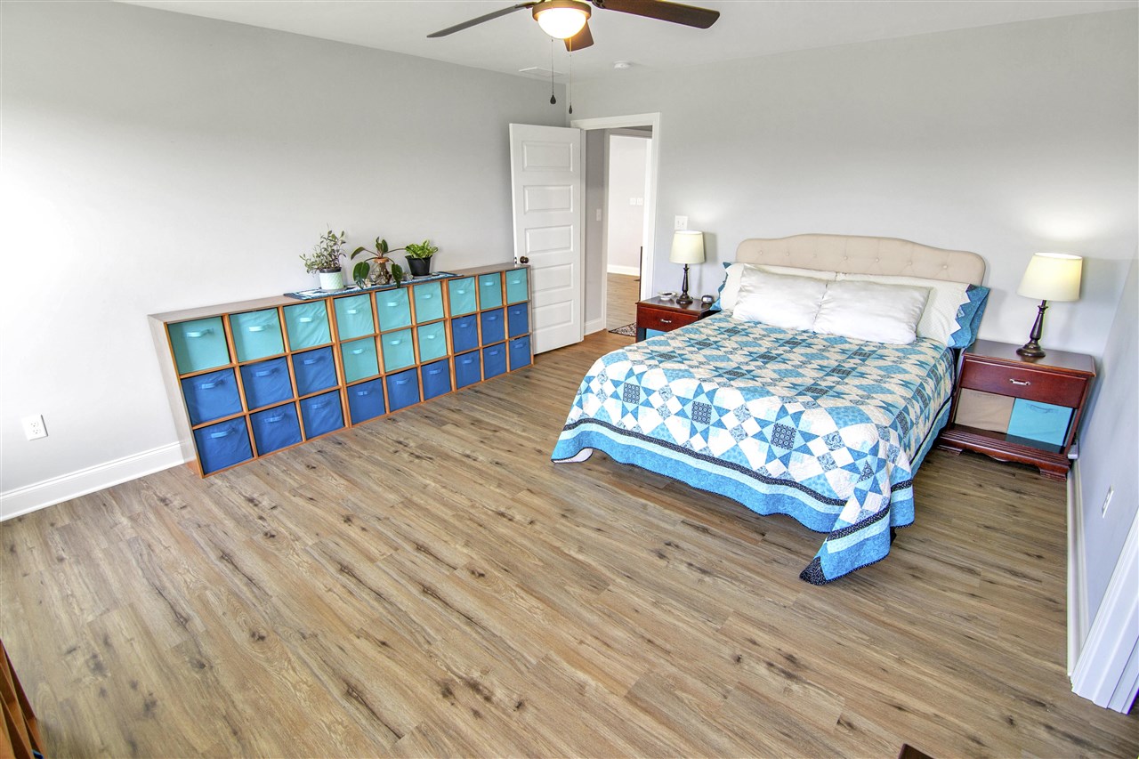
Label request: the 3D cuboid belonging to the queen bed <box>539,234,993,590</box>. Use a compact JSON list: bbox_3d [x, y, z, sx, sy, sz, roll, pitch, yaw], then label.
[{"bbox_3d":[1.333,-0.158,3.187,1.789,1.300,2.194,17,27,37],"label":"queen bed"}]

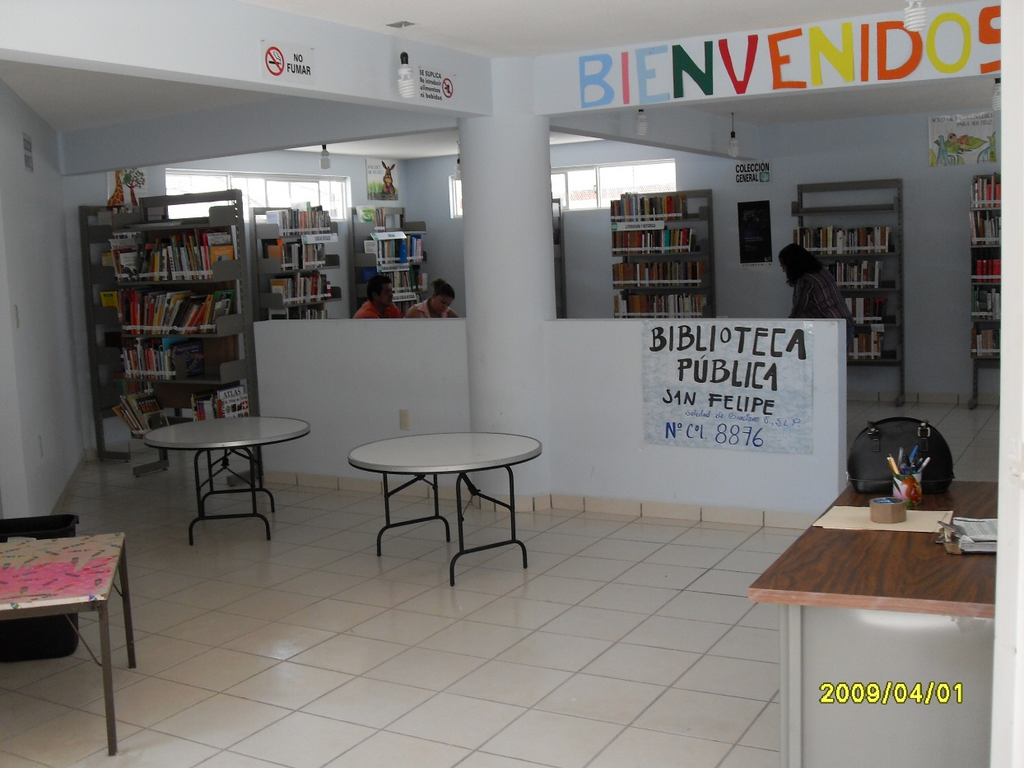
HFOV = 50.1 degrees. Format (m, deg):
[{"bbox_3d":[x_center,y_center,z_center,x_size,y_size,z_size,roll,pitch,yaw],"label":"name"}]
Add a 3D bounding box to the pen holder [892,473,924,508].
[{"bbox_3d":[1.075,0.279,2.970,0.079,0.090,0.079,0,7,20],"label":"pen holder"}]

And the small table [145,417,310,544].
[{"bbox_3d":[-1.568,0.526,6.096,0.910,0.561,0.910,-4,7,-10],"label":"small table"}]

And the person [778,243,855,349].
[{"bbox_3d":[2.062,-0.228,7.385,0.580,1.450,0.480,-1,7,15],"label":"person"}]

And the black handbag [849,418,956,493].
[{"bbox_3d":[1.107,0.193,3.136,0.305,0.218,0.140,-1,7,14],"label":"black handbag"}]

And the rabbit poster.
[{"bbox_3d":[-1.393,-2.200,11.802,0.015,0.430,0.550,1,8,30],"label":"rabbit poster"}]

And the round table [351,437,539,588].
[{"bbox_3d":[-0.315,0.574,5.235,0.910,0.561,0.910,-2,7,0],"label":"round table"}]

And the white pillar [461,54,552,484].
[{"bbox_3d":[-0.009,-0.567,6.352,0.530,2.540,0.530,-2,7,0],"label":"white pillar"}]

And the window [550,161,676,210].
[{"bbox_3d":[0.455,-1.981,11.162,2.580,0.445,0.100,1,8,30],"label":"window"}]

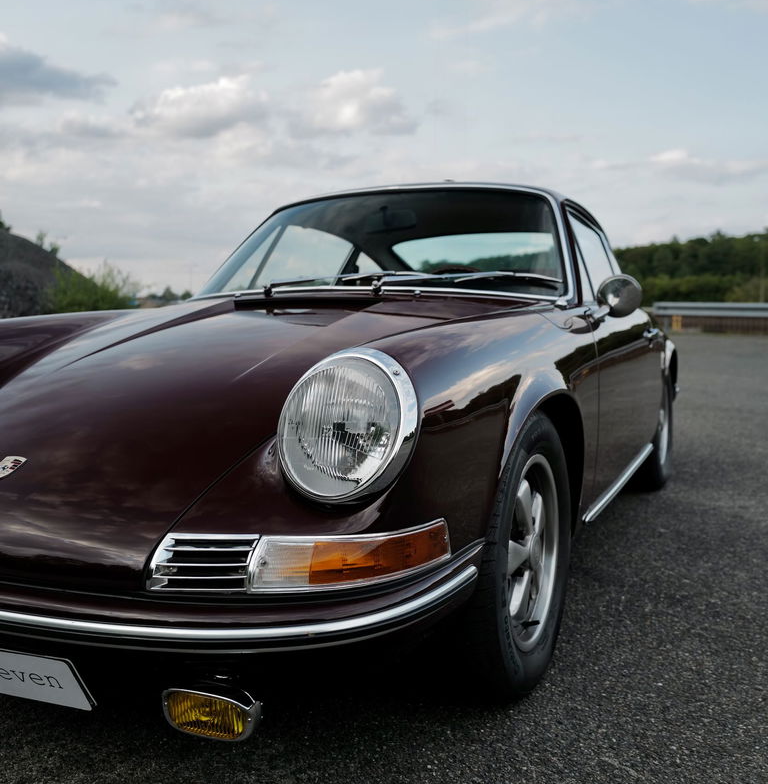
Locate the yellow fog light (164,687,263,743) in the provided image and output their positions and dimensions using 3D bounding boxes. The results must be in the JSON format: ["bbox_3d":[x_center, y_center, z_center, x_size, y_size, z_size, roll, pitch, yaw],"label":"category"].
[{"bbox_3d":[-0.249,0.467,1.335,0.162,0.076,0.075,2,12,24],"label":"yellow fog light"}]

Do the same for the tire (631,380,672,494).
[{"bbox_3d":[1.160,0.121,3.980,0.190,0.620,0.625,0,5,24],"label":"tire"}]

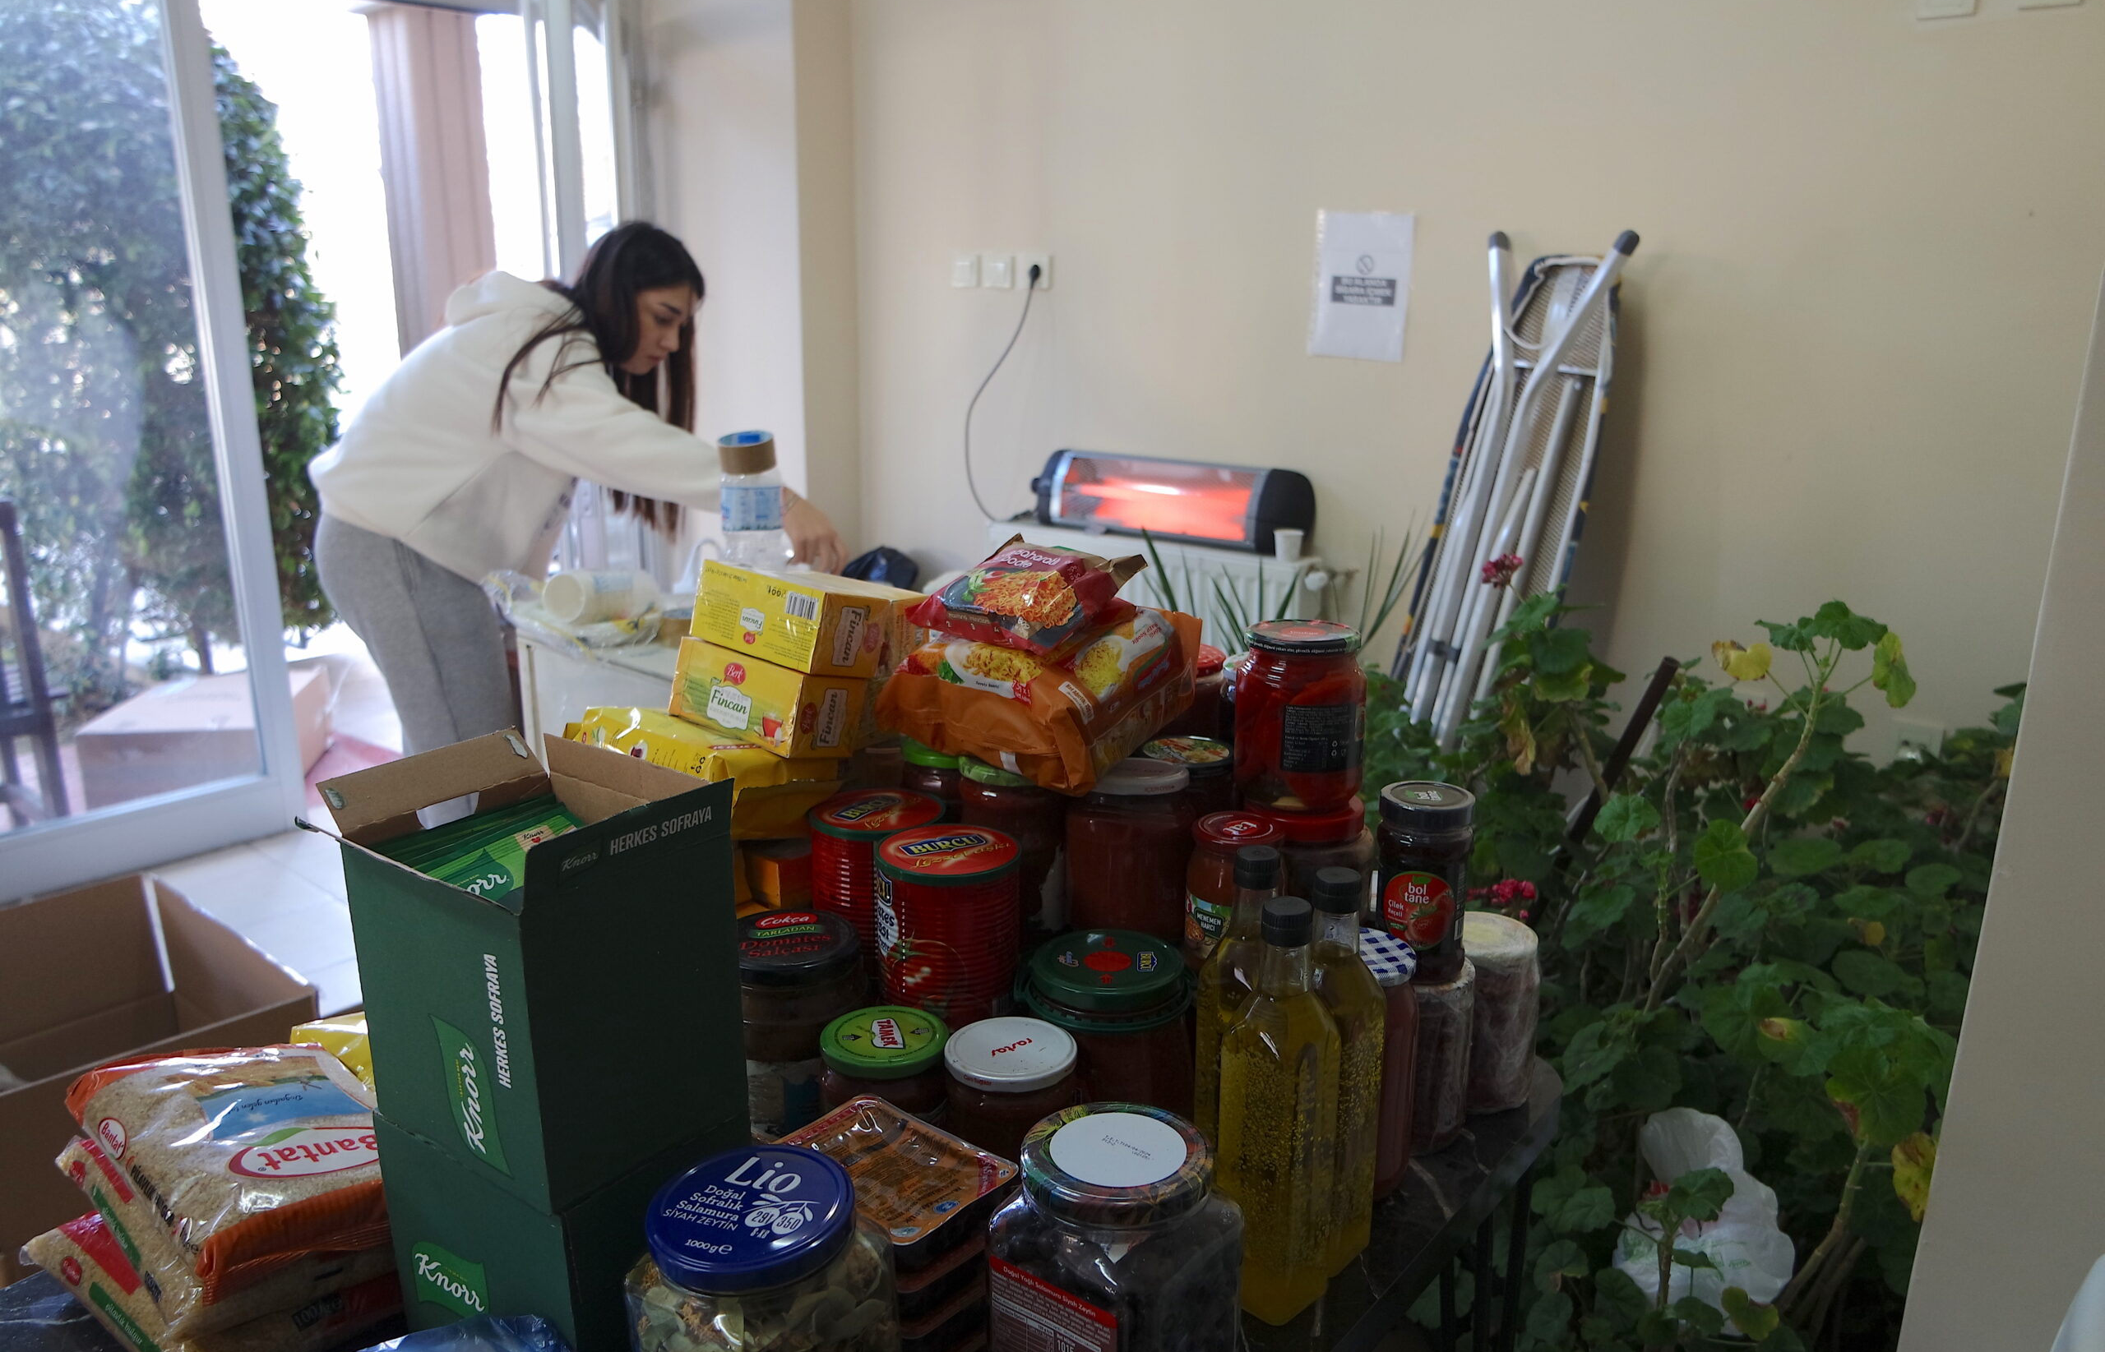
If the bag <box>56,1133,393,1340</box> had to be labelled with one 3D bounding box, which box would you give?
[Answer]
[{"bbox_3d":[-0.517,0.321,0.873,0.200,0.048,0.130,14,19,42],"label":"bag"}]

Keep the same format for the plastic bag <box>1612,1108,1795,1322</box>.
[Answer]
[{"bbox_3d":[0.799,0.658,1.720,0.205,0.220,0.180,1,14,0],"label":"plastic bag"}]

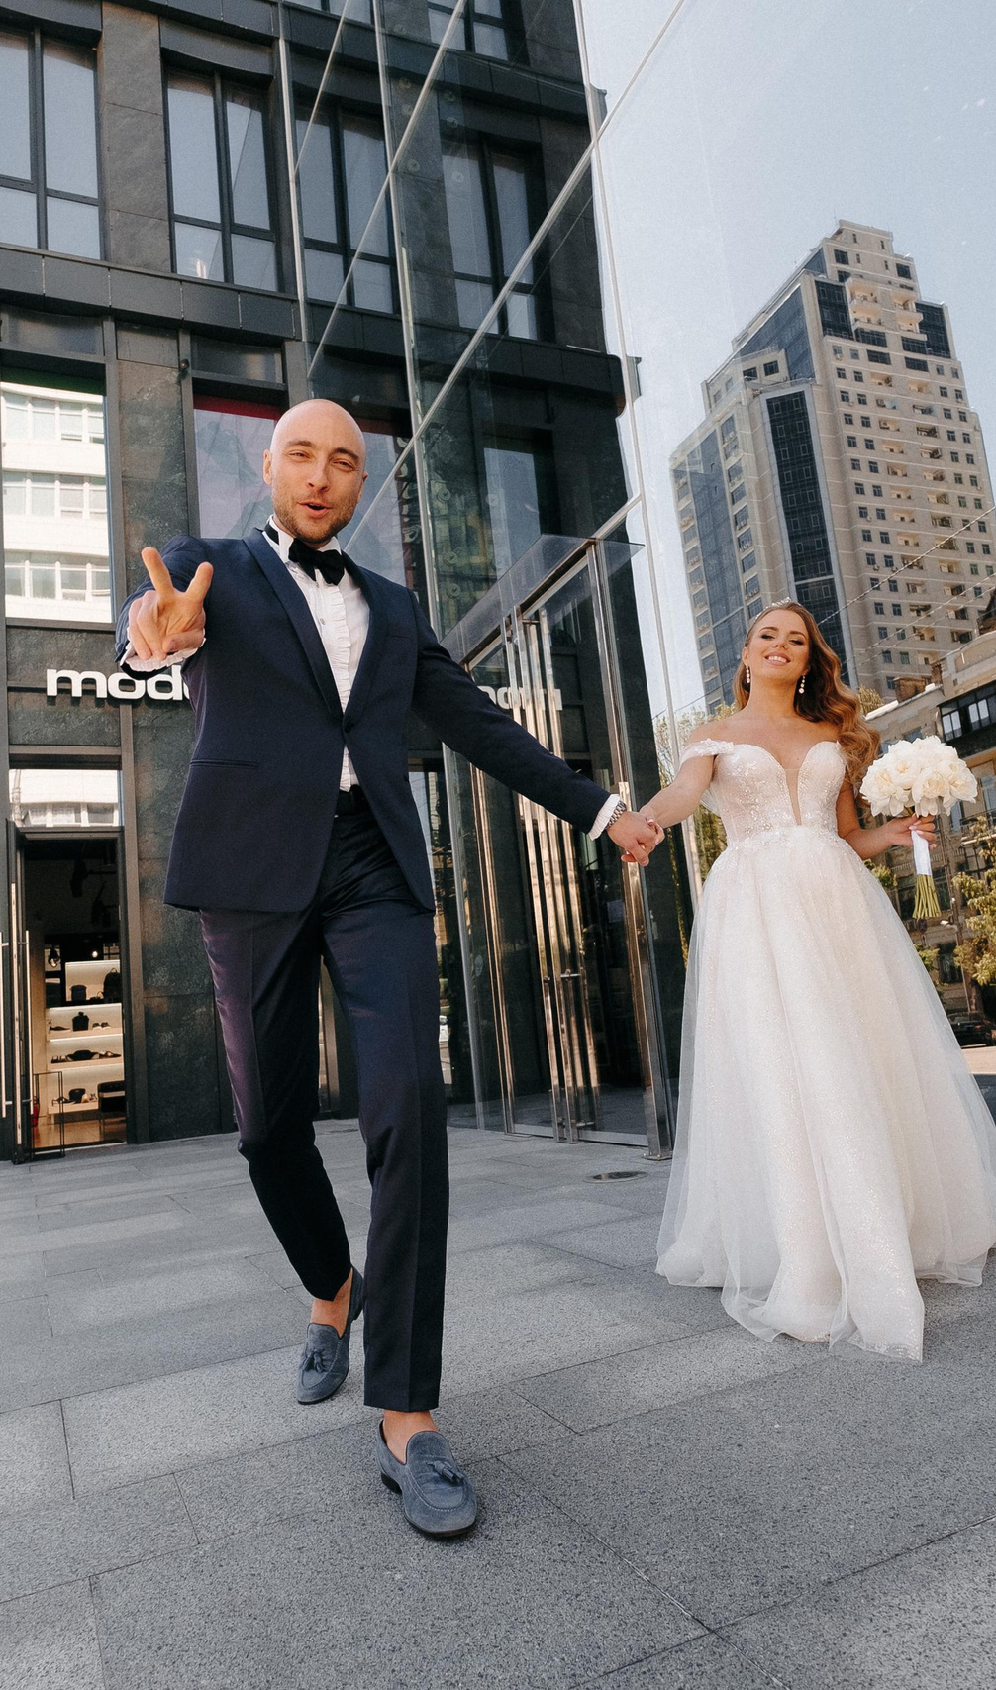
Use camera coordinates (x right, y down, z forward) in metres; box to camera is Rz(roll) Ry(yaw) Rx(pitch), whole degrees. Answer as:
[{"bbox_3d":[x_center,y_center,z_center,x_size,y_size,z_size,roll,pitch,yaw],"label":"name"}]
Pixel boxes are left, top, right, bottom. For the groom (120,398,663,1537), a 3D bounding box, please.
[{"bbox_3d":[-0.106,0.084,1.900,1.051,1.829,1.196,-2,-10,-20],"label":"groom"}]

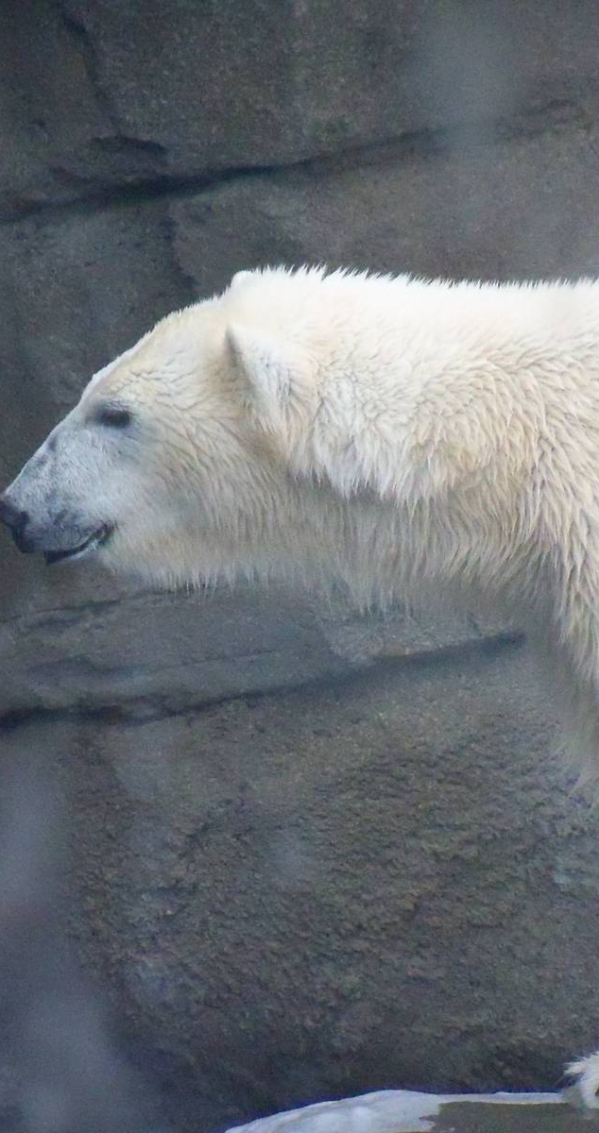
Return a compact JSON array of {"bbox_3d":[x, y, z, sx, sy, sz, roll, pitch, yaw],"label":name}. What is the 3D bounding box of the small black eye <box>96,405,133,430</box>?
[{"bbox_3d":[-0.223,-0.179,13.000,0.043,0.027,0.022,4,8,27],"label":"small black eye"}]

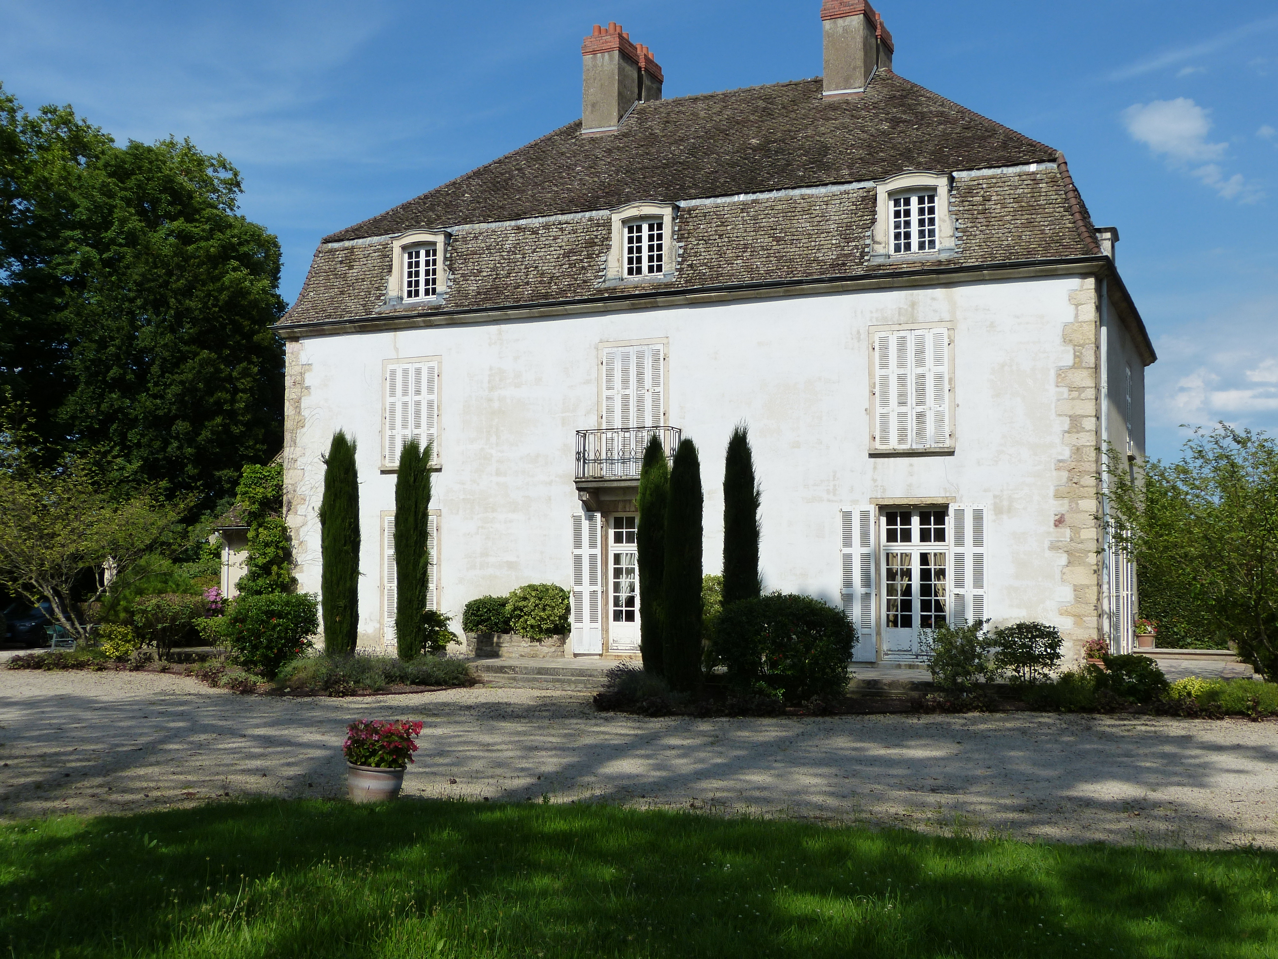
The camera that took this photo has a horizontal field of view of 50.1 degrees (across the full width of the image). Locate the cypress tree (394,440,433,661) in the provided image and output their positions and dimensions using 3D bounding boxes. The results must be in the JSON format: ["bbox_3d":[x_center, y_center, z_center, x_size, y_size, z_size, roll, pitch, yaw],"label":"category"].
[{"bbox_3d":[-4.084,1.354,24.700,0.677,4.170,0.643,0,-4,0],"label":"cypress tree"}]

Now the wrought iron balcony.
[{"bbox_3d":[-0.223,-0.482,25.812,2.014,0.921,0.503,-2,-4,24],"label":"wrought iron balcony"}]

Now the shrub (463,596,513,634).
[{"bbox_3d":[-2.951,2.668,26.742,0.997,0.782,0.760,-2,-4,24],"label":"shrub"}]

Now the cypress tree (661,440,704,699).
[{"bbox_3d":[0.708,1.408,22.021,0.632,4.098,0.632,0,-3,0],"label":"cypress tree"}]

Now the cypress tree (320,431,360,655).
[{"bbox_3d":[-5.481,1.283,25.080,0.715,4.344,0.679,-2,-4,24],"label":"cypress tree"}]

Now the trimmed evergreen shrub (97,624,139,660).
[{"bbox_3d":[-11.355,3.542,29.735,0.913,0.804,0.867,-2,-4,24],"label":"trimmed evergreen shrub"}]

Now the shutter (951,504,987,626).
[{"bbox_3d":[5.630,1.771,23.289,0.622,2.735,0.045,-1,-4,24],"label":"shutter"}]

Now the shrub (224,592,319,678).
[{"bbox_3d":[-7.316,3.101,27.200,1.889,1.730,1.750,-2,-4,24],"label":"shrub"}]

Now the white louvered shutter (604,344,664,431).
[{"bbox_3d":[-0.107,-1.310,26.066,1.264,2.479,0.050,-1,-4,24],"label":"white louvered shutter"}]

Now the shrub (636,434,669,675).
[{"bbox_3d":[0.261,1.387,23.009,0.593,4.246,0.593,0,-3,0],"label":"shrub"}]

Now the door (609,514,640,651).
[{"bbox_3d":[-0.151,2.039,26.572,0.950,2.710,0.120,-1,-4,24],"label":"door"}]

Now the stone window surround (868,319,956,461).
[{"bbox_3d":[4.781,-1.568,23.957,1.531,2.370,0.200,-1,-4,24],"label":"stone window surround"}]

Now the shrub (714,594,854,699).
[{"bbox_3d":[2.450,2.849,23.200,2.442,1.848,2.200,-2,-4,24],"label":"shrub"}]

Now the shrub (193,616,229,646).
[{"bbox_3d":[-9.144,3.287,29.300,0.835,0.728,0.800,-2,-4,24],"label":"shrub"}]

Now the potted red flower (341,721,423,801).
[{"bbox_3d":[-2.096,2.321,11.200,0.663,0.704,0.600,-2,-4,24],"label":"potted red flower"}]

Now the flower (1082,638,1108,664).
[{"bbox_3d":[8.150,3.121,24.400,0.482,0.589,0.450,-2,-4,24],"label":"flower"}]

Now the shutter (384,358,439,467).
[{"bbox_3d":[-4.677,-1.340,28.098,1.226,2.099,0.062,-2,-4,24],"label":"shutter"}]

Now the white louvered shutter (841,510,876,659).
[{"bbox_3d":[3.850,1.832,24.071,0.602,2.706,0.045,-1,-4,24],"label":"white louvered shutter"}]

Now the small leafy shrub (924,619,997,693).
[{"bbox_3d":[4.673,2.590,19.855,1.030,1.103,0.979,-2,-4,24],"label":"small leafy shrub"}]

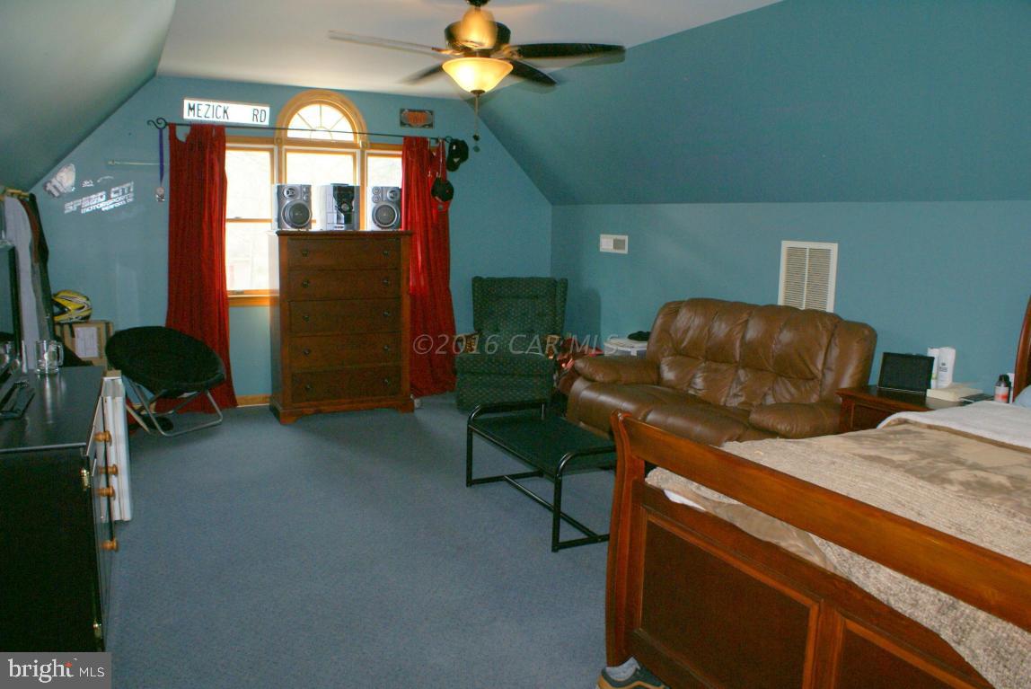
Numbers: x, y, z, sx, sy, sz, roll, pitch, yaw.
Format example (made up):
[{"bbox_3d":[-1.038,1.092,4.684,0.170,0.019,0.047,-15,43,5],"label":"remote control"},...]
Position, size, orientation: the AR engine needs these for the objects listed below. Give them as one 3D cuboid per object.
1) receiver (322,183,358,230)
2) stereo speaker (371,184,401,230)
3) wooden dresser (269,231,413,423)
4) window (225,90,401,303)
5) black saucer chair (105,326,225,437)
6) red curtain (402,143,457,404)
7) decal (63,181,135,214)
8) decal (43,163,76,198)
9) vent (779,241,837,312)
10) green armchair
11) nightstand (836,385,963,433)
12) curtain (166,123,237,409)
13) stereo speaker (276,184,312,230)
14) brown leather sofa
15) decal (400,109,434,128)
[{"bbox_3d":[-1.329,-1.027,5.827,0.235,0.335,0.330,-4,10,-23],"label":"receiver"},{"bbox_3d":[-1.006,-1.041,5.969,0.220,0.320,0.260,-3,10,-20],"label":"stereo speaker"},{"bbox_3d":[-1.351,-0.167,5.973,1.000,1.390,0.500,-4,11,-26],"label":"wooden dresser"},{"bbox_3d":[-1.535,-1.181,6.276,2.002,1.683,0.080,-5,11,-29],"label":"window"},{"bbox_3d":[-2.472,0.245,5.521,0.740,0.700,0.790,7,11,31],"label":"black saucer chair"},{"bbox_3d":[-0.729,-0.640,6.586,0.500,2.150,0.140,-4,11,-26],"label":"red curtain"},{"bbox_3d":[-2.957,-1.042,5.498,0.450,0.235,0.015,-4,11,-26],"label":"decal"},{"bbox_3d":[-3.160,-1.136,5.371,0.189,0.230,0.010,-5,11,-29],"label":"decal"},{"bbox_3d":[1.815,-0.351,4.849,0.020,0.570,0.430,-5,11,-29],"label":"vent"},{"bbox_3d":[-0.013,-0.031,6.450,0.820,1.020,0.860,2,10,4],"label":"green armchair"},{"bbox_3d":[2.045,0.592,3.921,0.439,0.647,0.647,-5,11,-29],"label":"nightstand"},{"bbox_3d":[-2.388,-0.534,5.785,0.520,2.150,0.140,-4,11,-26],"label":"curtain"},{"bbox_3d":[-1.634,-1.000,5.684,0.235,0.325,0.260,-4,10,-23],"label":"stereo speaker"},{"bbox_3d":[1.134,0.304,4.603,0.860,1.020,1.800,-4,11,-26],"label":"brown leather sofa"},{"bbox_3d":[-0.809,-1.868,6.412,0.295,0.148,0.015,-4,11,-26],"label":"decal"}]

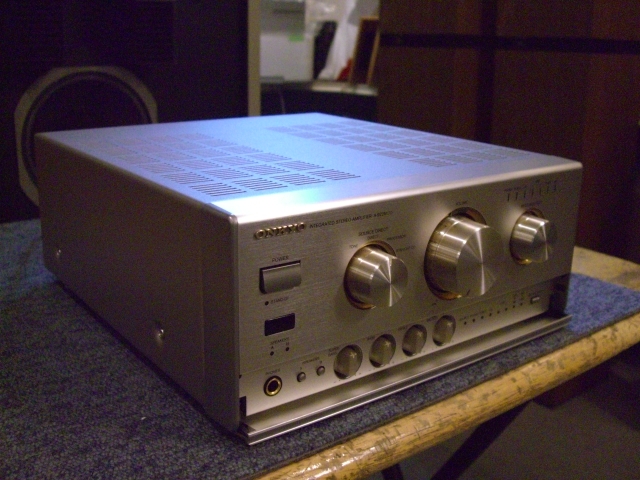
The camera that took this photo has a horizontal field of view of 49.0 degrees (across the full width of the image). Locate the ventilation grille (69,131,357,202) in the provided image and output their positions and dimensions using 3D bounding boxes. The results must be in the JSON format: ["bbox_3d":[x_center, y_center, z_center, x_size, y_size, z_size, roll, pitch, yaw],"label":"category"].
[{"bbox_3d":[-0.072,-0.053,0.454,0.100,0.003,0.188,-11,22,-36],"label":"ventilation grille"}]

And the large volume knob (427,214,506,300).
[{"bbox_3d":[0.087,0.011,0.408,0.052,0.052,0.019,-11,22,-36],"label":"large volume knob"}]

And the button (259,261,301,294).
[{"bbox_3d":[-0.018,0.018,0.336,0.024,0.012,0.004,-11,22,-36],"label":"button"}]

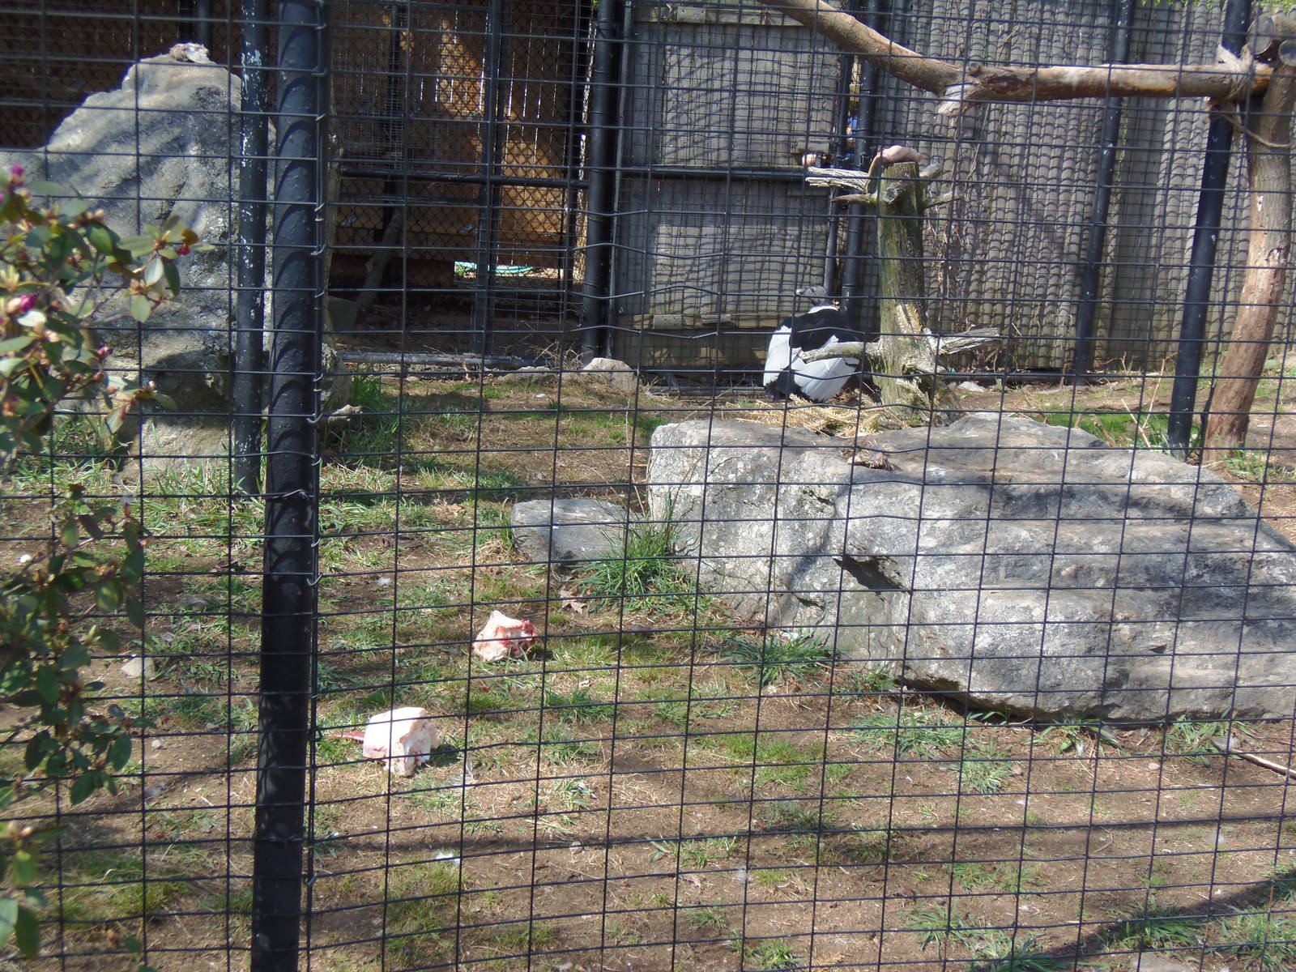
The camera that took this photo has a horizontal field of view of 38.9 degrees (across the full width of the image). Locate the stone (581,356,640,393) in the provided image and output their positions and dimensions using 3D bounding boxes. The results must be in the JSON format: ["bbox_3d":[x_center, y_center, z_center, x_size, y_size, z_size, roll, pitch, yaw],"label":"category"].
[{"bbox_3d":[-0.188,-0.556,9.065,0.285,0.170,0.220,3,12,0],"label":"stone"}]

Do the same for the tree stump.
[{"bbox_3d":[1.189,-0.931,8.739,0.860,1.200,0.600,3,12,0],"label":"tree stump"}]

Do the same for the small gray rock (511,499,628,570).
[{"bbox_3d":[-0.249,0.139,5.890,0.370,0.170,0.310,3,12,0],"label":"small gray rock"}]

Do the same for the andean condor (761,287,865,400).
[{"bbox_3d":[0.845,-0.735,9.247,0.450,0.560,0.620,10,14,27],"label":"andean condor"}]

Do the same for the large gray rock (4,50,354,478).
[{"bbox_3d":[-1.797,-0.882,6.966,1.280,1.520,0.900,6,13,10],"label":"large gray rock"}]

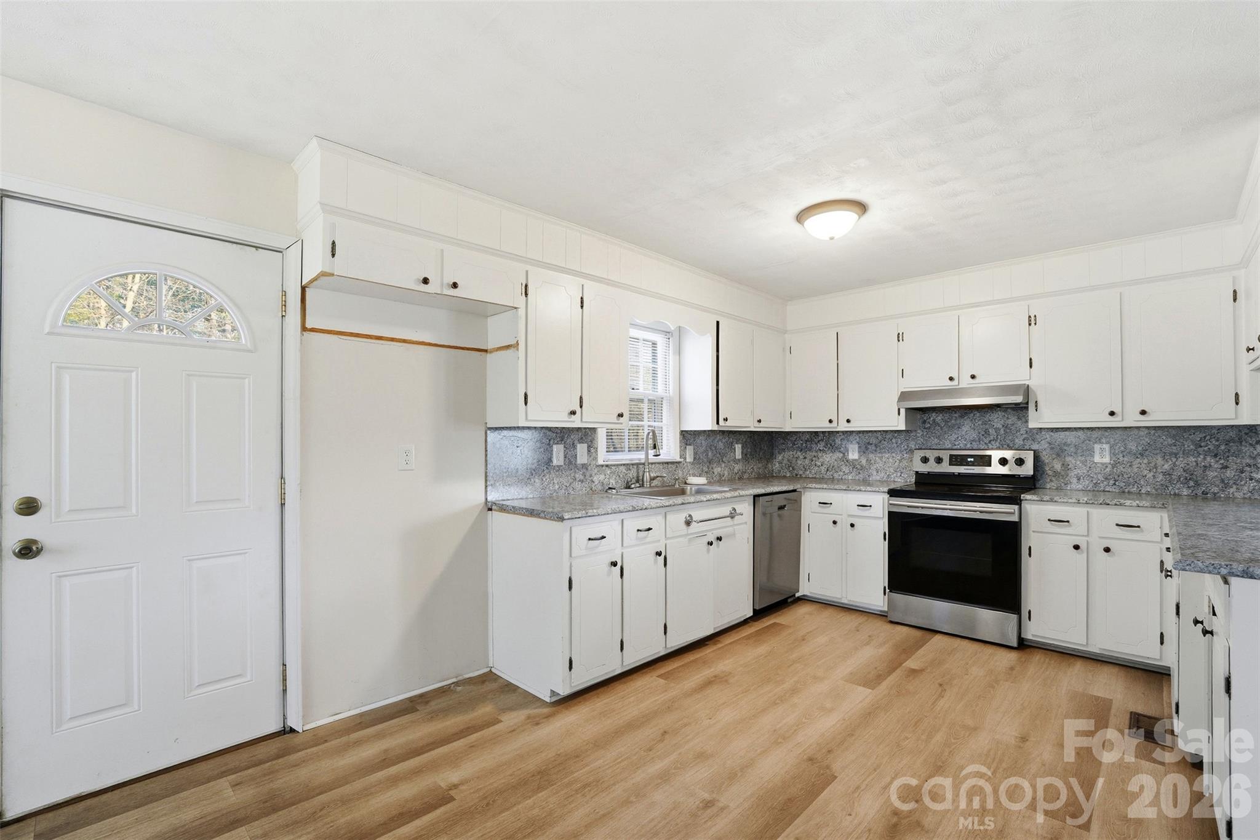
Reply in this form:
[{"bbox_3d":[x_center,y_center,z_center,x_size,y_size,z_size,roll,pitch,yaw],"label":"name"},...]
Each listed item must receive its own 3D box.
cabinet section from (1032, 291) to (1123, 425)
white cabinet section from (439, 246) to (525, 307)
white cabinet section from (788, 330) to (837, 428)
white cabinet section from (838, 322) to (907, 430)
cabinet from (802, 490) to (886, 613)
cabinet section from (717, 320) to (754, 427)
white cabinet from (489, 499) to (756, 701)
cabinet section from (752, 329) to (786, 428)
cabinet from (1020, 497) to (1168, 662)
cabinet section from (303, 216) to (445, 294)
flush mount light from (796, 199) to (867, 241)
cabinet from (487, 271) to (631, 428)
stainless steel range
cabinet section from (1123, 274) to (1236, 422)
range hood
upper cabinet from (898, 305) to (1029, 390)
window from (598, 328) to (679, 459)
[{"bbox_3d":[2.842,-0.357,3.349,0.445,0.821,0.343,-1,-2,43],"label":"cabinet section"},{"bbox_3d":[-0.819,-0.669,2.653,0.430,0.214,0.343,1,-2,-44],"label":"white cabinet section"},{"bbox_3d":[1.628,-0.323,4.501,0.429,0.823,0.343,-1,-2,43],"label":"white cabinet section"},{"bbox_3d":[1.968,-0.332,4.179,0.499,0.821,0.343,-1,-2,43],"label":"white cabinet section"},{"bbox_3d":[1.825,0.966,4.158,0.633,0.862,0.650,-2,-3,45],"label":"cabinet"},{"bbox_3d":[0.689,-0.335,4.101,0.476,0.821,0.343,1,-2,-44],"label":"cabinet section"},{"bbox_3d":[0.040,0.949,3.276,0.670,0.882,1.650,-2,-3,45],"label":"white cabinet"},{"bbox_3d":[1.043,-0.326,4.443,0.508,0.821,0.343,1,-2,-44],"label":"cabinet section"},{"bbox_3d":[2.813,0.929,3.172,0.635,0.862,0.650,-2,-3,45],"label":"cabinet"},{"bbox_3d":[-1.146,-0.680,2.337,0.469,0.219,0.343,1,-2,-44],"label":"cabinet section"},{"bbox_3d":[1.046,-1.034,2.736,0.335,0.134,0.335,0,-2,0],"label":"flush mount light"},{"bbox_3d":[-0.398,-0.374,3.145,0.326,0.841,0.815,-2,-3,45],"label":"cabinet"},{"bbox_3d":[2.303,0.808,3.654,0.756,1.180,0.725,-2,-3,45],"label":"stainless steel range"},{"bbox_3d":[3.161,-0.369,3.047,0.435,0.821,0.343,-1,-2,43],"label":"cabinet section"},{"bbox_3d":[2.427,-0.167,3.816,0.764,0.140,0.455,-2,-3,45],"label":"range hood"},{"bbox_3d":[2.485,-0.503,3.885,0.772,0.545,0.300,-2,-3,45],"label":"upper cabinet"},{"bbox_3d":[0.074,-0.220,3.872,0.100,1.080,0.858,-2,-3,45],"label":"window"}]

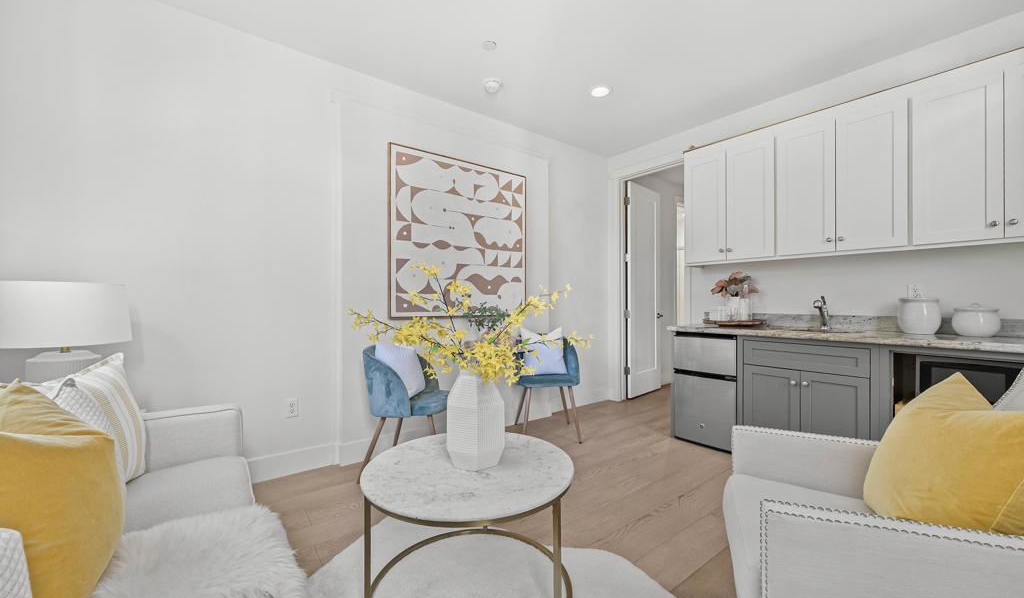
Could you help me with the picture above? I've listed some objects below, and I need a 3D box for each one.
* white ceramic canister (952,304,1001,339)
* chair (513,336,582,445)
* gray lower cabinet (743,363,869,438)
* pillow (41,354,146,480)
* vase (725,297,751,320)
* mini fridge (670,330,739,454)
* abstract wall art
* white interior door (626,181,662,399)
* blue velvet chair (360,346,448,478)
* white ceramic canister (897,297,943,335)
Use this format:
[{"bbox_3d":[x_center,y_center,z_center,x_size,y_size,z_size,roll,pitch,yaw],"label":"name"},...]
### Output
[{"bbox_3d":[2.637,0.120,2.264,0.182,0.187,0.182,0,0,-38],"label":"white ceramic canister"},{"bbox_3d":[0.288,0.724,3.345,0.530,0.815,0.540,0,0,-3],"label":"chair"},{"bbox_3d":[2.083,0.778,2.735,0.580,0.633,0.680,0,0,-38],"label":"gray lower cabinet"},{"bbox_3d":[-1.444,0.456,1.294,0.160,0.470,0.470,-14,5,-19],"label":"pillow"},{"bbox_3d":[1.839,0.081,3.243,0.165,0.185,0.165,0,0,-38],"label":"vase"},{"bbox_3d":[1.668,0.702,3.213,0.510,0.850,0.473,0,0,-38],"label":"mini fridge"},{"bbox_3d":[-0.386,-0.490,3.269,1.282,1.271,0.040,0,0,-38],"label":"abstract wall art"},{"bbox_3d":[1.592,-0.095,4.720,0.760,2.430,0.040,0,0,-44],"label":"white interior door"},{"bbox_3d":[-0.649,0.727,2.630,0.540,0.815,0.530,0,0,12],"label":"blue velvet chair"},{"bbox_3d":[2.500,0.103,2.449,0.193,0.221,0.193,0,0,-38],"label":"white ceramic canister"}]

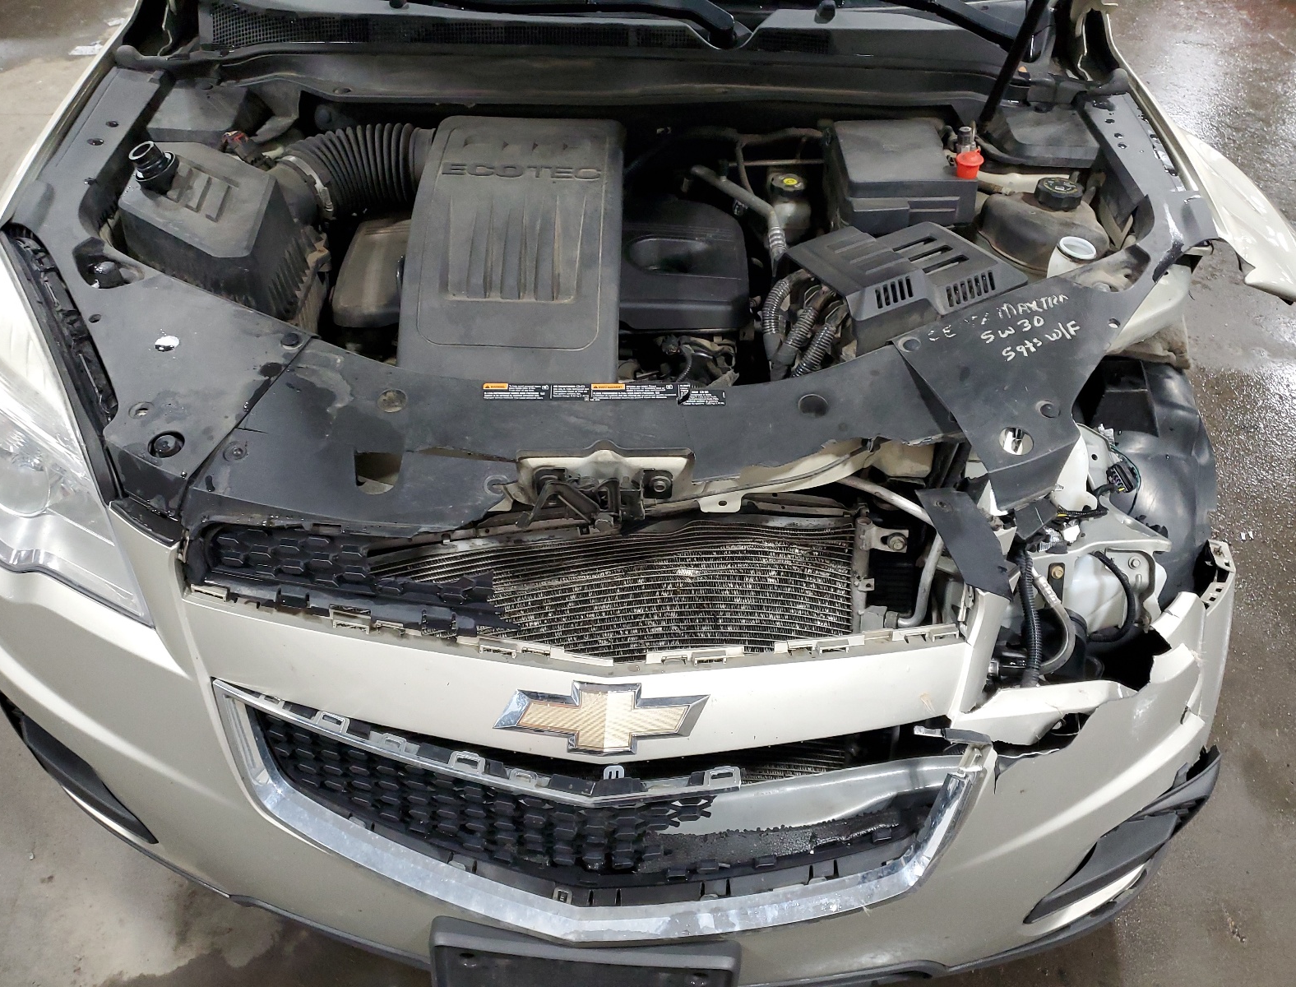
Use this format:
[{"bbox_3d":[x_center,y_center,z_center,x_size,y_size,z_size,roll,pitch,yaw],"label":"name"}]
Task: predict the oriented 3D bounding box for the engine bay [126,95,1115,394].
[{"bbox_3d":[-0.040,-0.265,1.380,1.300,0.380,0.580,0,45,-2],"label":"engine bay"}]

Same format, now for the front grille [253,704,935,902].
[{"bbox_3d":[-0.060,0.335,1.095,0.720,0.190,0.150,0,45,-2],"label":"front grille"}]

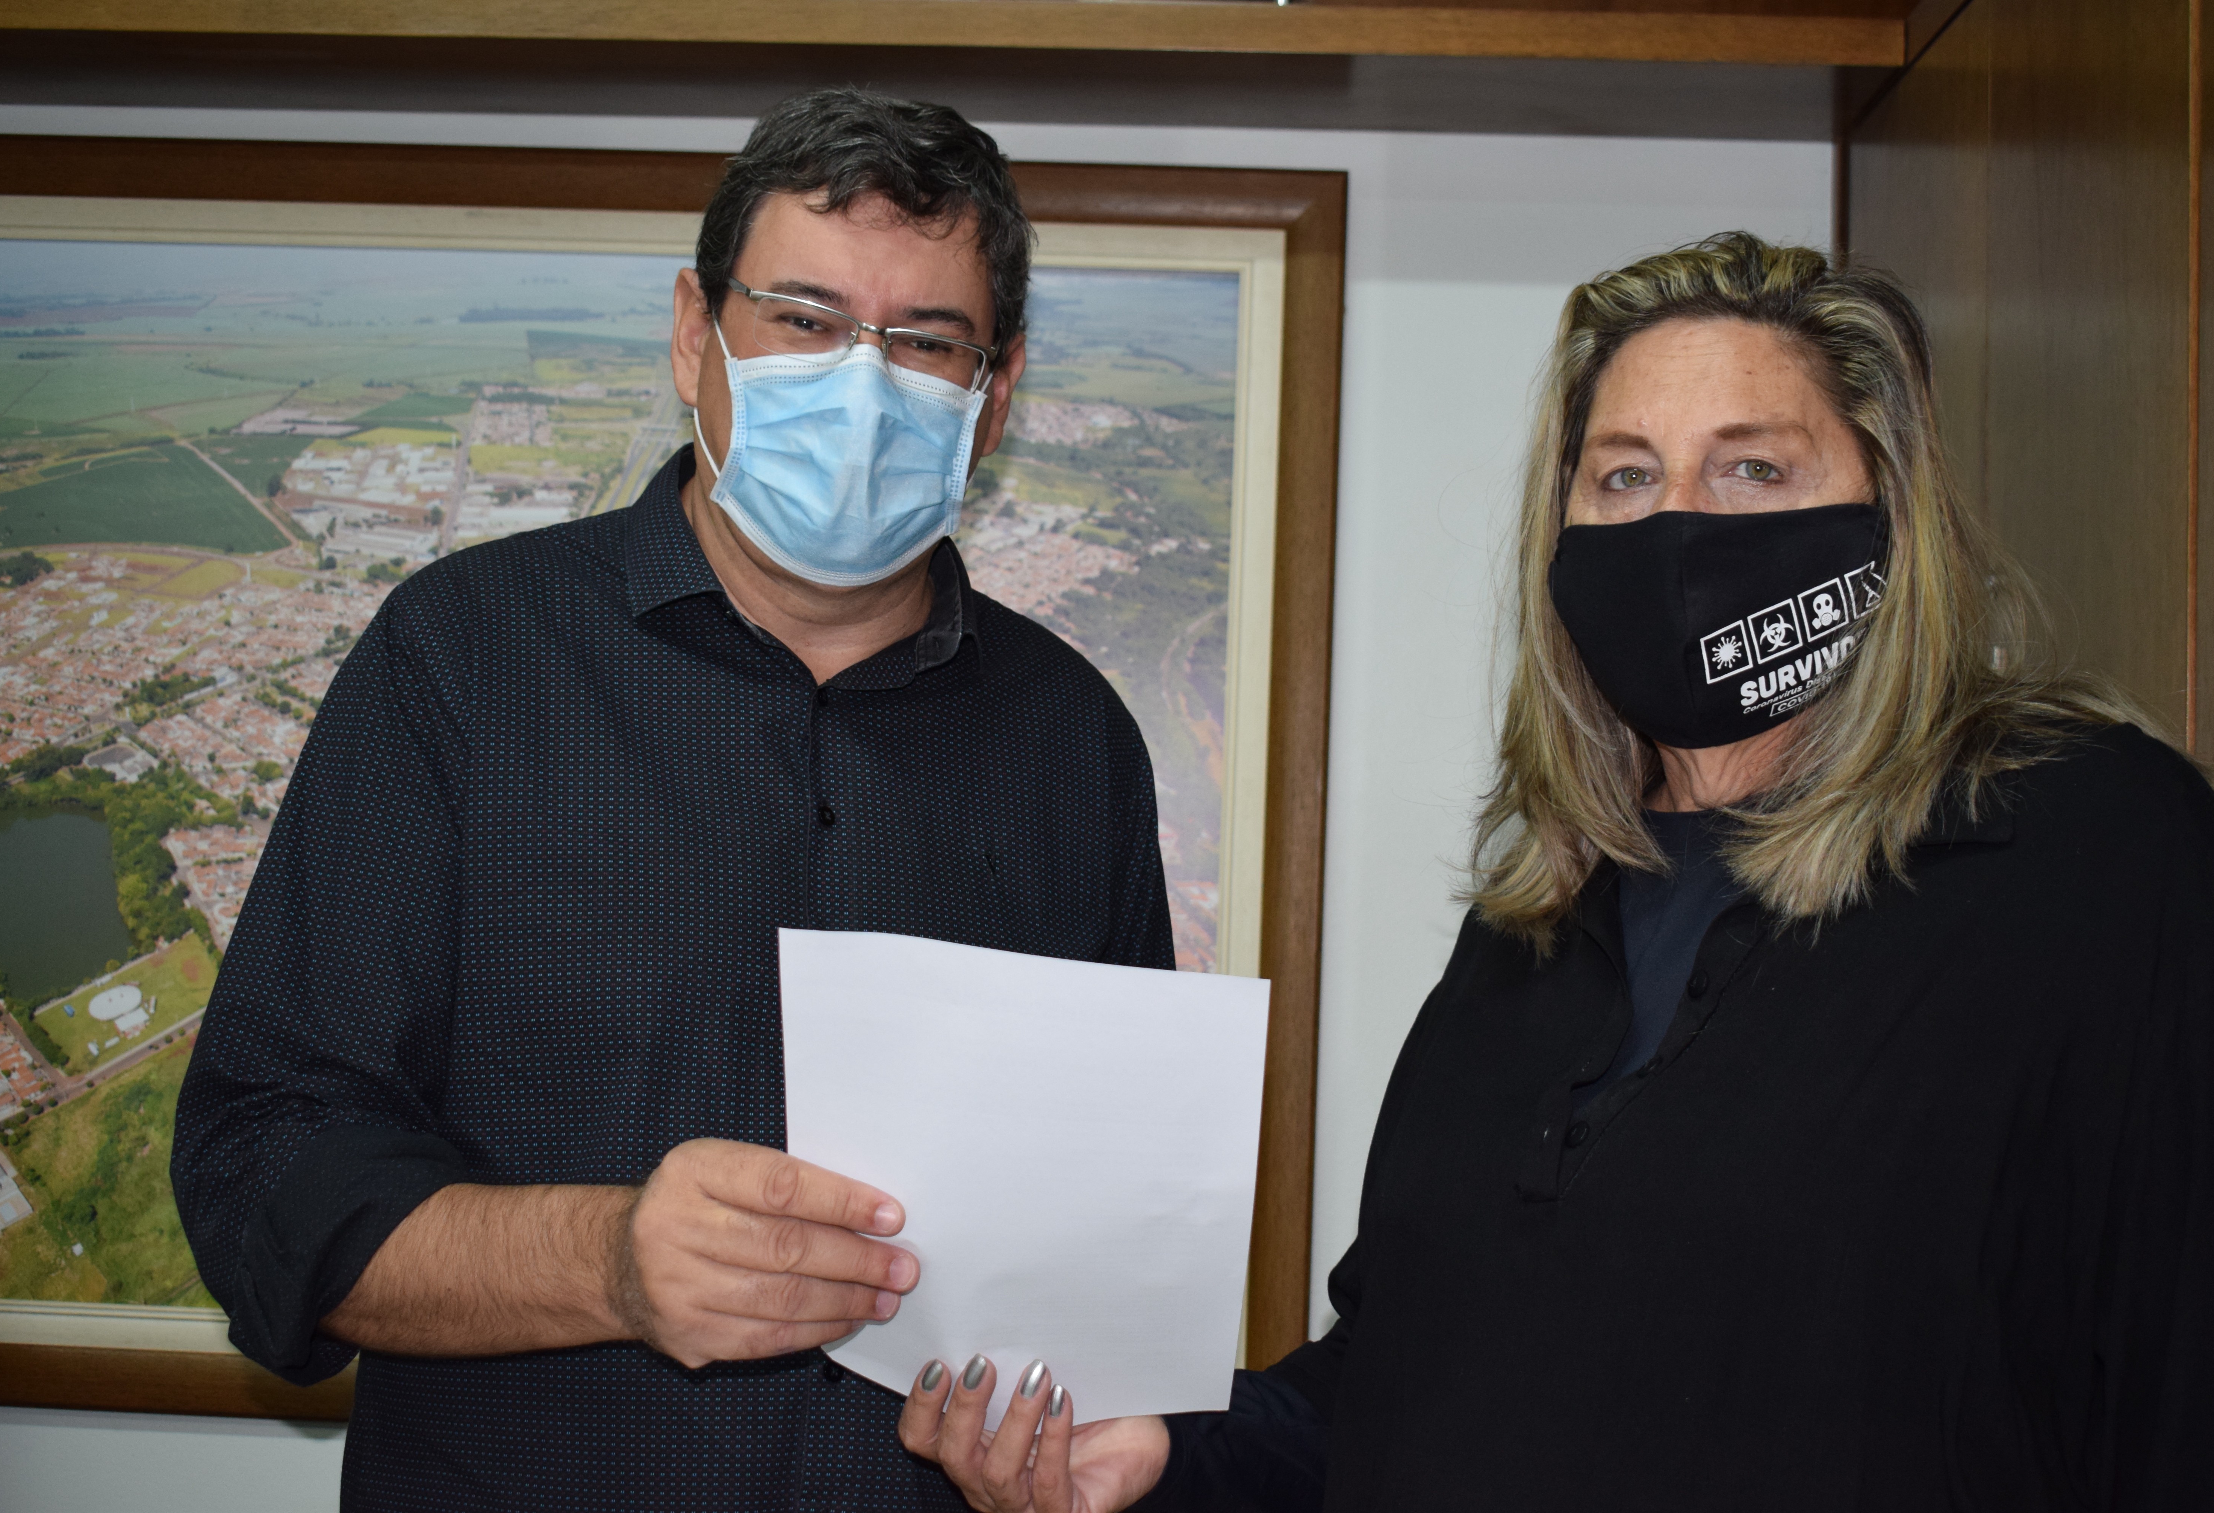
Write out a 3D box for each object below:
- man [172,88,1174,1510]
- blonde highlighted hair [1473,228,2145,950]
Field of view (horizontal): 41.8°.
[{"bbox_3d":[-0.250,0.510,1.550,0.580,1.740,0.460,2,-3,-12],"label":"man"},{"bbox_3d":[0.368,-0.090,1.510,0.310,0.370,0.270,-1,-3,27],"label":"blonde highlighted hair"}]

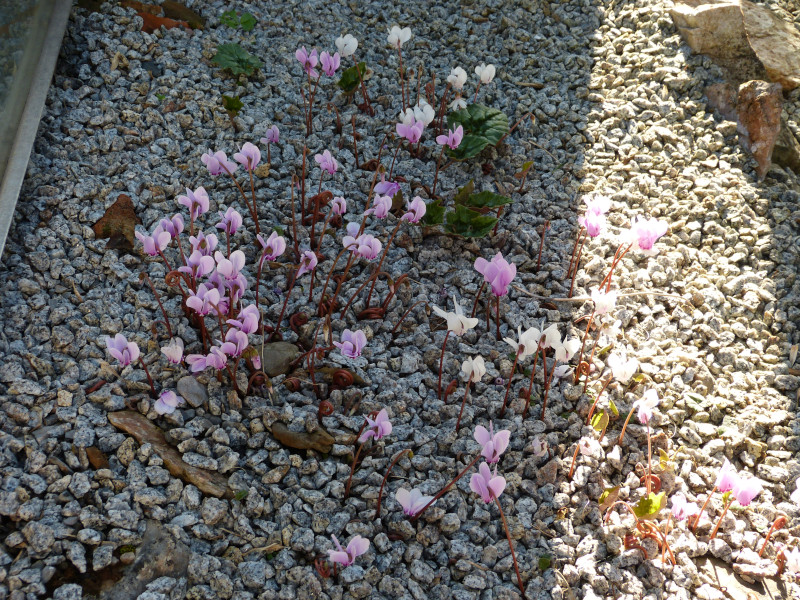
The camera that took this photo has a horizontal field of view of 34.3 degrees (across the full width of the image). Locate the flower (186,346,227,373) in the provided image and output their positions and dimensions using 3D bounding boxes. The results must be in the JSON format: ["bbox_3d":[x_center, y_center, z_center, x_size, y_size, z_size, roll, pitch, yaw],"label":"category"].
[{"bbox_3d":[-0.148,0.045,0.985,0.031,0.017,0.021,0,36,0],"label":"flower"}]

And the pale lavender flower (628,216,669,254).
[{"bbox_3d":[0.192,-0.051,1.000,0.029,0.026,0.025,0,36,0],"label":"pale lavender flower"}]

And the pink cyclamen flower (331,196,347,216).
[{"bbox_3d":[-0.055,-0.085,1.160,0.015,0.017,0.014,0,38,0],"label":"pink cyclamen flower"}]

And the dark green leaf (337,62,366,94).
[{"bbox_3d":[-0.057,-0.261,1.527,0.035,0.036,0.025,-1,37,-2],"label":"dark green leaf"}]

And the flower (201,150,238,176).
[{"bbox_3d":[-0.179,-0.138,1.290,0.034,0.023,0.027,-18,39,-24],"label":"flower"}]

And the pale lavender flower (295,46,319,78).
[{"bbox_3d":[-0.104,-0.265,1.446,0.027,0.035,0.026,-3,37,-4],"label":"pale lavender flower"}]

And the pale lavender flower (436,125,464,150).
[{"bbox_3d":[0.048,-0.154,1.230,0.026,0.022,0.021,0,36,0],"label":"pale lavender flower"}]

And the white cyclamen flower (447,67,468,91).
[{"bbox_3d":[0.054,-0.210,1.227,0.020,0.021,0.018,0,38,0],"label":"white cyclamen flower"}]

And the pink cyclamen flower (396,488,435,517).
[{"bbox_3d":[0.012,0.155,0.989,0.029,0.022,0.026,1,37,1],"label":"pink cyclamen flower"}]

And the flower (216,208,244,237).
[{"bbox_3d":[-0.158,-0.073,1.198,0.024,0.027,0.024,-5,37,-7],"label":"flower"}]

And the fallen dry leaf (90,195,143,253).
[{"bbox_3d":[-0.288,-0.078,1.316,0.053,0.034,0.056,0,37,0],"label":"fallen dry leaf"}]

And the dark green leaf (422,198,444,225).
[{"bbox_3d":[0.030,-0.082,1.210,0.025,0.017,0.024,0,36,0],"label":"dark green leaf"}]

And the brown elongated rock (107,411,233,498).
[{"bbox_3d":[-0.161,0.108,0.905,0.022,0.015,0.118,-31,48,-33],"label":"brown elongated rock"}]

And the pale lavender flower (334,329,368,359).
[{"bbox_3d":[-0.036,0.032,0.943,0.022,0.020,0.018,0,38,0],"label":"pale lavender flower"}]

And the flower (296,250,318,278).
[{"bbox_3d":[-0.076,-0.029,1.070,0.019,0.021,0.019,12,37,16],"label":"flower"}]

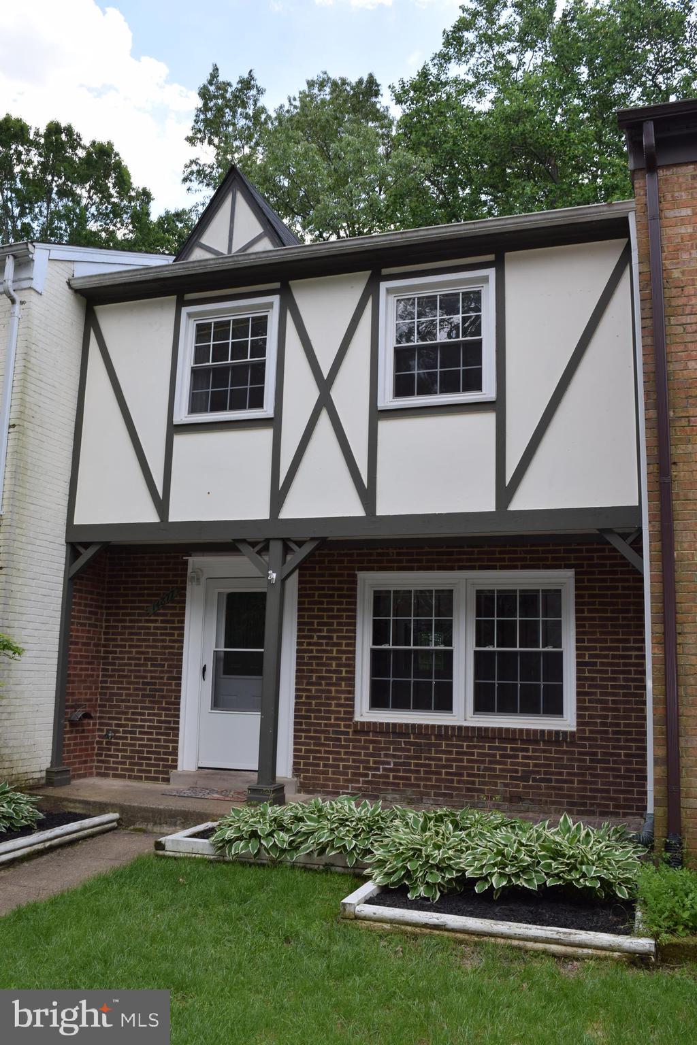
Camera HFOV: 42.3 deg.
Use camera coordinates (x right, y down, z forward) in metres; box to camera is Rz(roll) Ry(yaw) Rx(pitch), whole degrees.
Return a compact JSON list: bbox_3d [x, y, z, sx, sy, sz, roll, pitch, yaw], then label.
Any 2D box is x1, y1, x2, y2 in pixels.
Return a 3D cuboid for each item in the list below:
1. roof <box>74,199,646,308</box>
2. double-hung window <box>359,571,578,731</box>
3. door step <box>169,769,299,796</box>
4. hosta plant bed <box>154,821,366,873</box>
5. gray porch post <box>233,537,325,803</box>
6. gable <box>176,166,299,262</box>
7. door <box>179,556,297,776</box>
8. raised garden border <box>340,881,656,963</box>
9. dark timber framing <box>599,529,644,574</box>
[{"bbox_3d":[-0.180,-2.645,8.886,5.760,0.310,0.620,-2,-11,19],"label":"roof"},{"bbox_3d":[1.090,1.212,8.703,2.161,1.485,0.111,-2,-9,19],"label":"double-hung window"},{"bbox_3d":[-1.183,2.679,9.308,1.449,0.146,0.222,-2,-9,19],"label":"door step"},{"bbox_3d":[-0.538,2.634,7.237,1.858,0.167,0.838,-2,-9,19],"label":"hosta plant bed"},{"bbox_3d":[-0.694,1.388,8.540,0.975,2.505,0.263,-2,-9,19],"label":"gray porch post"},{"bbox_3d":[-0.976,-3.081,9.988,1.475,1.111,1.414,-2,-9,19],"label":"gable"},{"bbox_3d":[-1.148,1.483,9.473,1.293,2.268,0.141,-2,-9,19],"label":"door"},{"bbox_3d":[0.953,2.492,5.647,1.940,0.160,0.950,-2,-10,19],"label":"raised garden border"},{"bbox_3d":[2.316,0.249,7.648,0.389,0.404,0.101,-2,-9,19],"label":"dark timber framing"}]

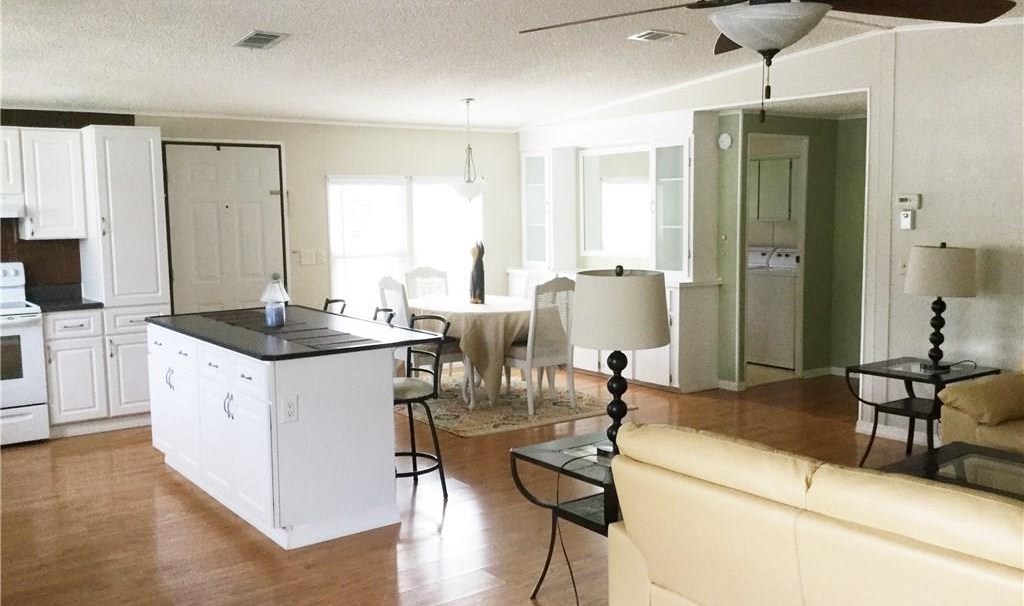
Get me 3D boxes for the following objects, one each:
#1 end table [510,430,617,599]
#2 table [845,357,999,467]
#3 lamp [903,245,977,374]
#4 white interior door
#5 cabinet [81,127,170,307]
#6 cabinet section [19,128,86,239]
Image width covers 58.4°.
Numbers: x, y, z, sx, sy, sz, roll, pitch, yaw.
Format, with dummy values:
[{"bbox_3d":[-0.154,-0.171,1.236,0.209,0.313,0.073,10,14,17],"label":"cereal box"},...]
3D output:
[{"bbox_3d":[0.392,0.884,3.612,0.570,0.605,0.565,-5,8,-37],"label":"end table"},{"bbox_3d":[2.357,0.672,5.282,0.570,0.585,0.570,-5,8,-37],"label":"table"},{"bbox_3d":[2.447,0.012,5.253,0.405,0.730,0.405,-5,8,-37],"label":"lamp"},{"bbox_3d":[-2.277,-0.241,7.423,0.925,2.030,0.050,-5,8,-37],"label":"white interior door"},{"bbox_3d":[-2.808,-0.625,6.597,0.435,1.237,0.590,-5,8,-37],"label":"cabinet"},{"bbox_3d":[-3.312,-0.848,6.585,0.379,0.777,0.310,-6,8,-37],"label":"cabinet section"}]

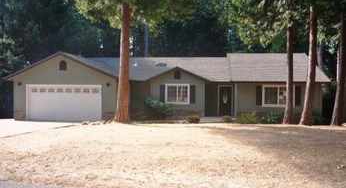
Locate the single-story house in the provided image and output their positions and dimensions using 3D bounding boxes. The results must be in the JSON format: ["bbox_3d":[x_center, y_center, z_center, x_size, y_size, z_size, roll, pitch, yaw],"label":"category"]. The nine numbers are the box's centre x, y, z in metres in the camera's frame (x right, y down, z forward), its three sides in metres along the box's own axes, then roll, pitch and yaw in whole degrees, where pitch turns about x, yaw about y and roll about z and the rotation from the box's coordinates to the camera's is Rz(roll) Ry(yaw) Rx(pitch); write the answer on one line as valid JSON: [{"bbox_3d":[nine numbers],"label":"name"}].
[{"bbox_3d":[0.125,-0.770,23.733,20.230,4.890,12.300,1,1,7],"label":"single-story house"}]

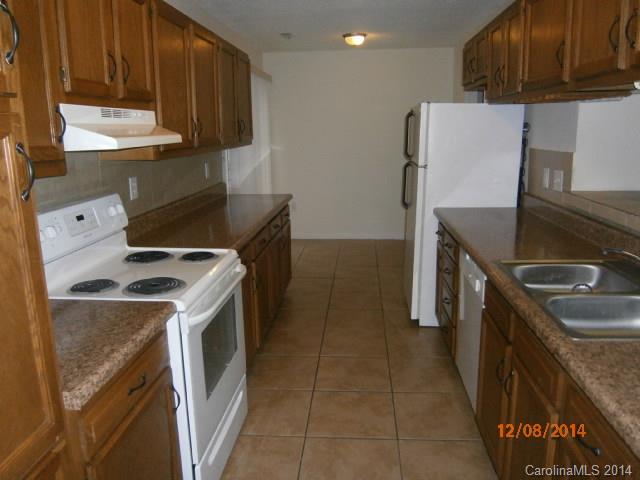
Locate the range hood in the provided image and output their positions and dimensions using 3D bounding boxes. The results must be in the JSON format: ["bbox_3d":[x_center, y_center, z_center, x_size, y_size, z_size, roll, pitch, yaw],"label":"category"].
[{"bbox_3d":[-0.882,-0.452,1.931,0.410,0.148,0.745,1,13,5],"label":"range hood"}]

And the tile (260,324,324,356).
[{"bbox_3d":[-0.210,0.747,3.511,0.453,0.012,0.445,0,13,5],"label":"tile"}]

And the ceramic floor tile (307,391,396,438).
[{"bbox_3d":[0.177,0.952,2.626,0.459,0.010,0.442,1,13,5],"label":"ceramic floor tile"}]

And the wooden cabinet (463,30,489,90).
[{"bbox_3d":[1.352,-1.354,3.632,0.340,0.380,0.830,1,13,5],"label":"wooden cabinet"}]

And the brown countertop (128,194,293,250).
[{"bbox_3d":[-0.647,-0.162,3.417,0.635,0.040,1.965,1,13,5],"label":"brown countertop"}]

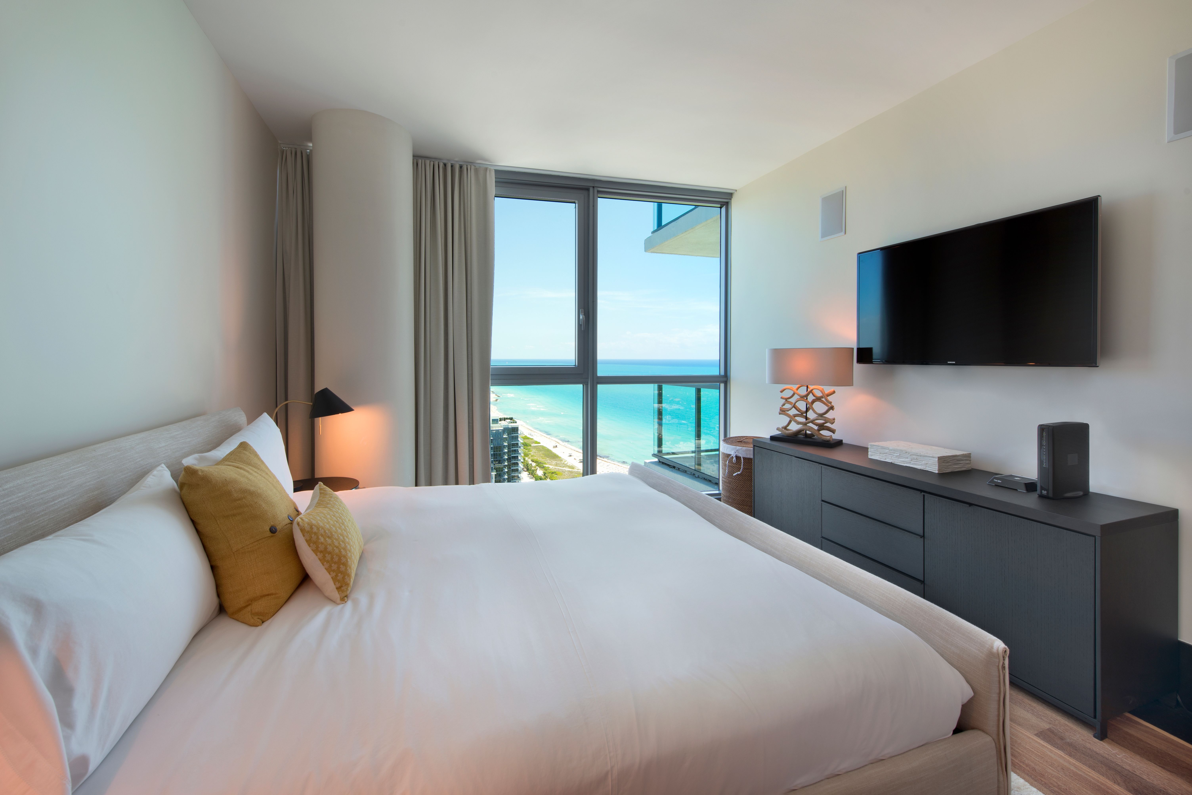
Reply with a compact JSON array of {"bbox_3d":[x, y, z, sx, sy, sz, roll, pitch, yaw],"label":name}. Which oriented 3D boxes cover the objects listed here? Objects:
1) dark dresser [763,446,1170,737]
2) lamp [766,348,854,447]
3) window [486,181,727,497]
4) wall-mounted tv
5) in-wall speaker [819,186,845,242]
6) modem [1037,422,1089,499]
[{"bbox_3d":[1.562,0.685,2.370,0.476,0.691,1.701,-2,4,-20],"label":"dark dresser"},{"bbox_3d":[1.352,-0.014,2.988,0.214,0.607,0.510,-4,5,-42],"label":"lamp"},{"bbox_3d":[0.144,-0.415,3.776,2.191,2.601,0.122,-2,4,-20],"label":"window"},{"bbox_3d":[1.782,-0.494,2.314,0.061,0.663,1.085,-2,4,-20],"label":"wall-mounted tv"},{"bbox_3d":[1.558,-1.208,3.070,0.031,0.304,0.207,-2,4,-20],"label":"in-wall speaker"},{"bbox_3d":[1.838,0.246,1.826,0.230,0.279,0.059,-2,4,-20],"label":"modem"}]

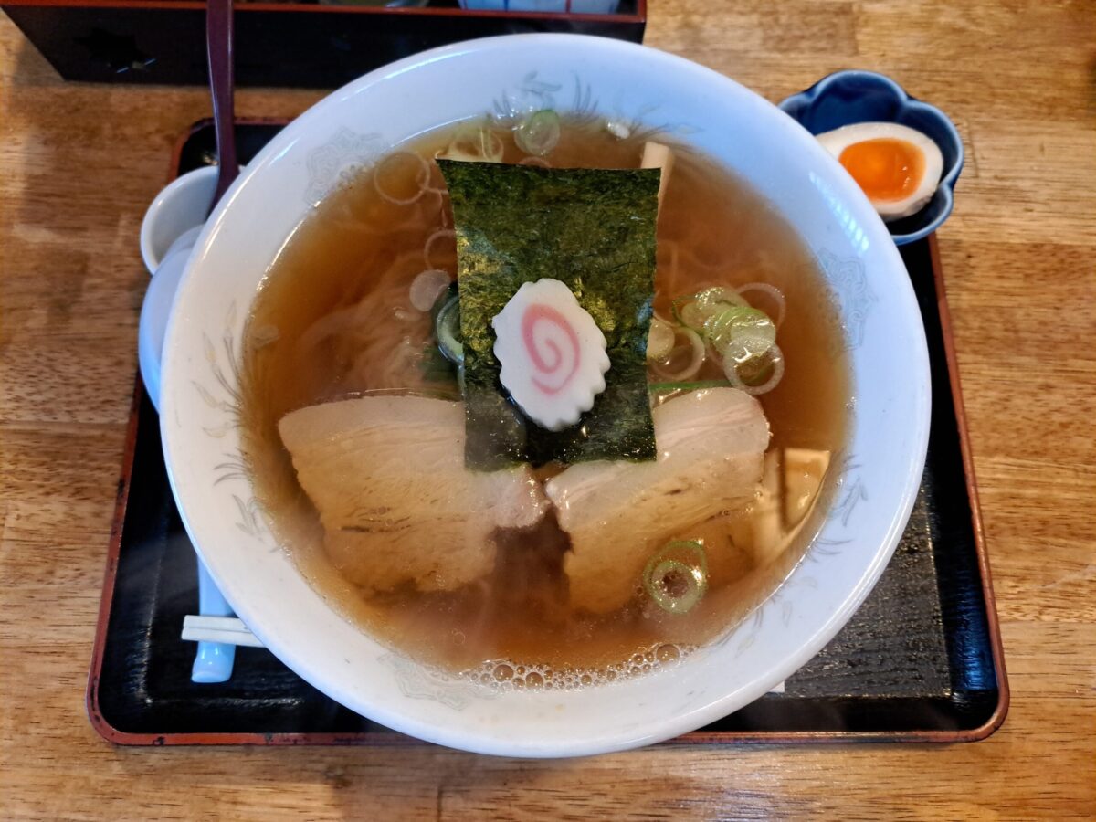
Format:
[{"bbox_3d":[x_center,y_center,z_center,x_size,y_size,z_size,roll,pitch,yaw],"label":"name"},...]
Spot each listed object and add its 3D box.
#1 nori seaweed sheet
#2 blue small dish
[{"bbox_3d":[0.002,-0.030,0.239,0.064,0.012,0.094,-2,89,0],"label":"nori seaweed sheet"},{"bbox_3d":[0.126,-0.097,0.321,0.079,0.034,0.078,3,74,1],"label":"blue small dish"}]

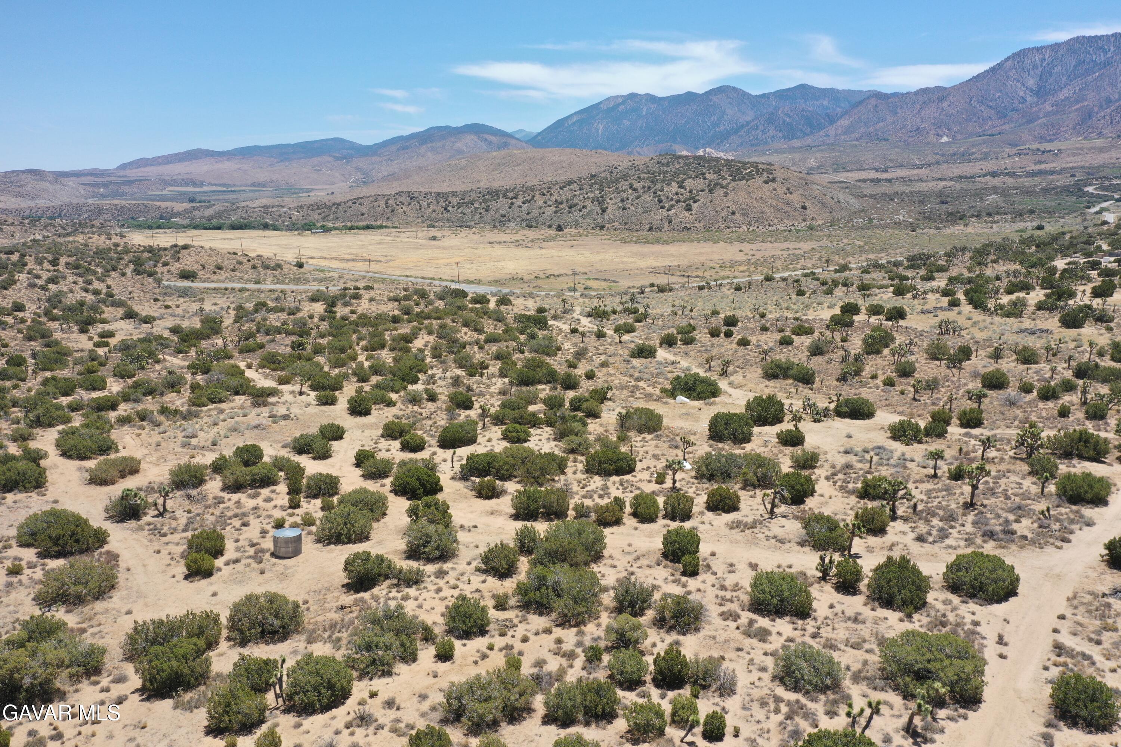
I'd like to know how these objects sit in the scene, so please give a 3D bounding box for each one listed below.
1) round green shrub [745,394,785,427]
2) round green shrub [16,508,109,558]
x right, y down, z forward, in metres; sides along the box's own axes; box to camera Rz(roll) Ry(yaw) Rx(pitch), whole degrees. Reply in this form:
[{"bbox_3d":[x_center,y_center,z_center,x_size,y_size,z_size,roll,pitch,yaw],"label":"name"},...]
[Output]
[{"bbox_3d":[35.310,6.220,150.000,6.770,5.230,5.760,3,11,13],"label":"round green shrub"},{"bbox_3d":[-54.150,17.070,94.350,8.770,4.890,6.580,-7,13,-31],"label":"round green shrub"}]

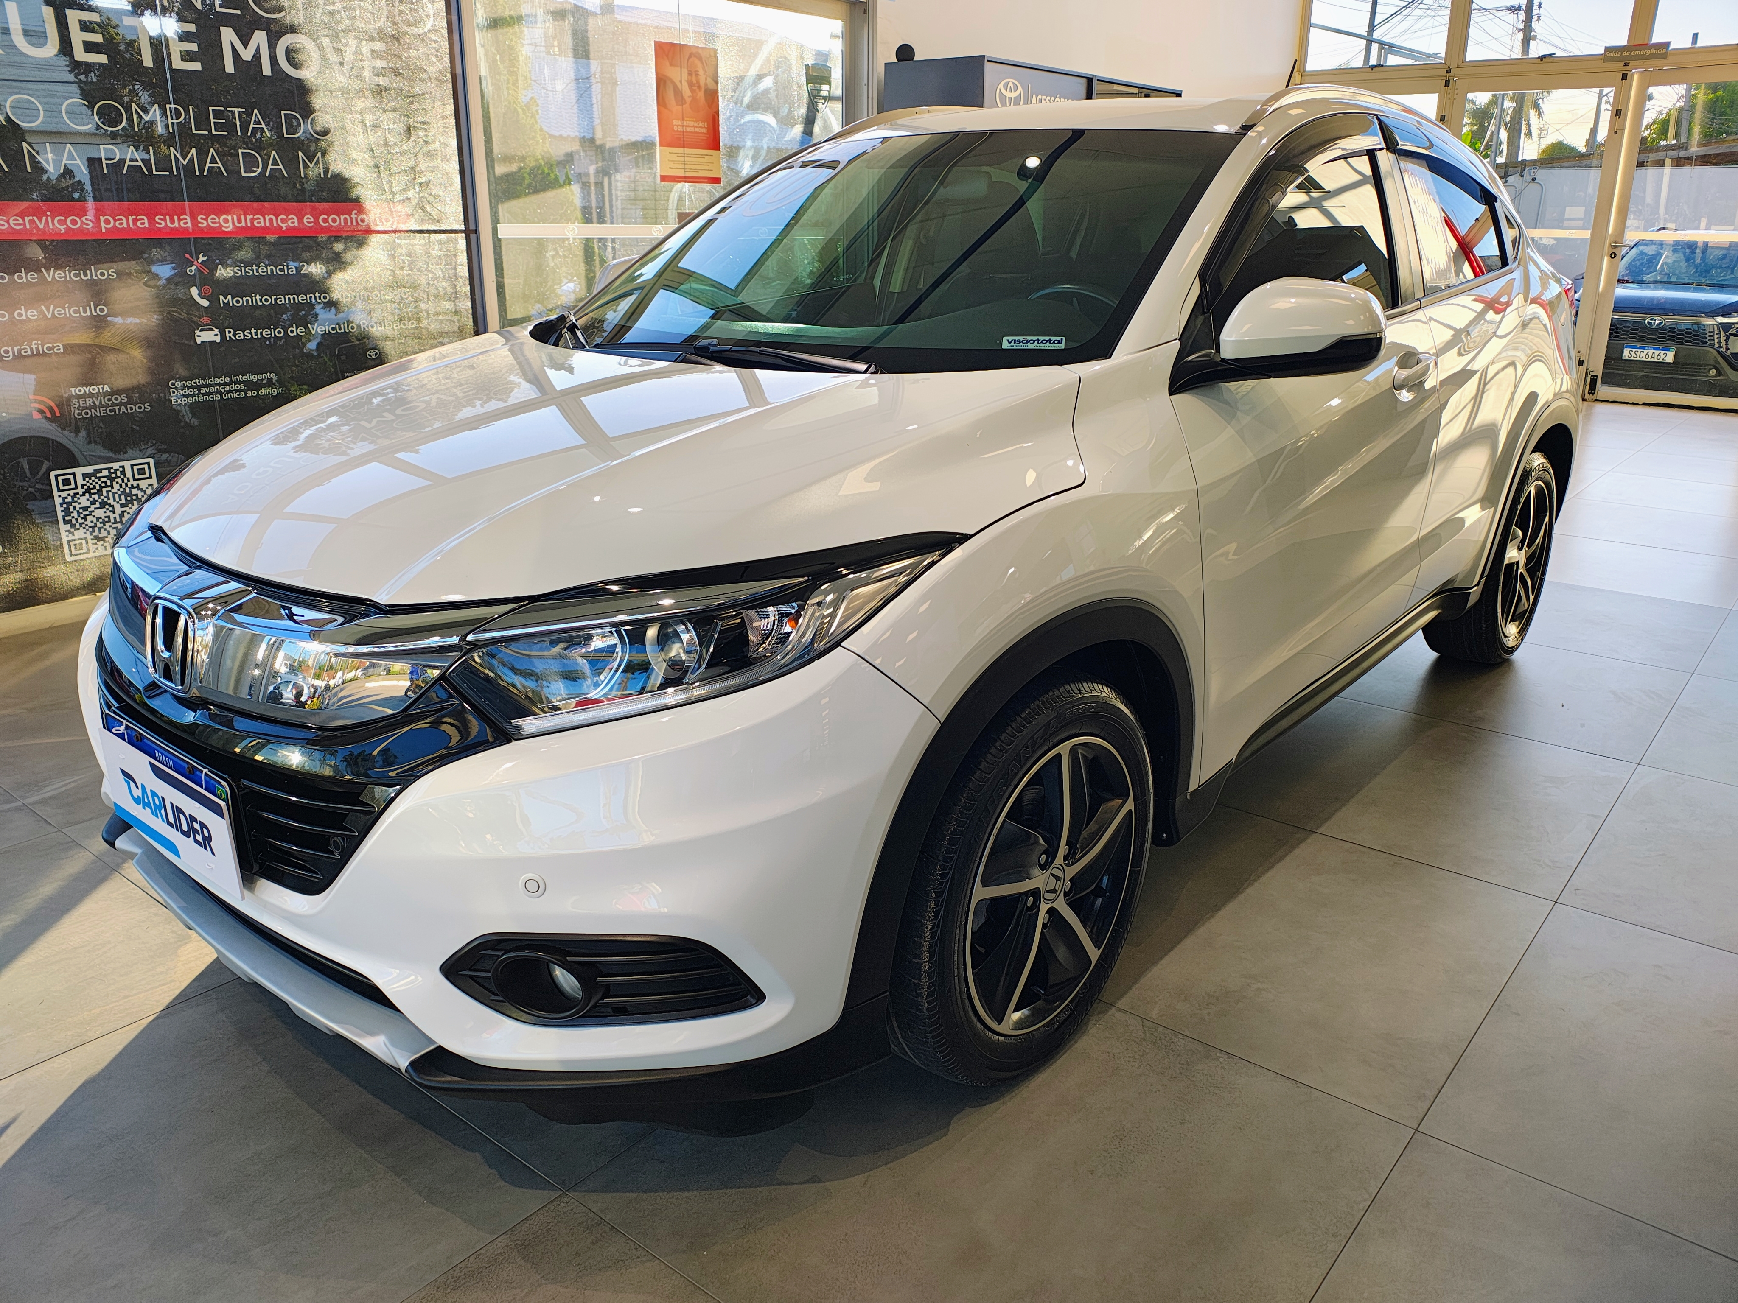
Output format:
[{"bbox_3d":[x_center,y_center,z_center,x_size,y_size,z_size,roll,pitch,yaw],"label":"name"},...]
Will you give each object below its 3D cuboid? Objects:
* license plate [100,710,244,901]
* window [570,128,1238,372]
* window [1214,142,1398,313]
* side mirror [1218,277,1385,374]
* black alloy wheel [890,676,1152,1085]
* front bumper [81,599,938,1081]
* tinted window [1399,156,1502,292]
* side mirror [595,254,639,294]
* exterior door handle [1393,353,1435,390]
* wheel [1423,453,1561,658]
[{"bbox_3d":[-0.971,0.214,1.748,0.414,0.168,0.020,15,24,39],"label":"license plate"},{"bbox_3d":[0.040,-0.885,2.614,1.438,0.108,0.906,15,53,39],"label":"window"},{"bbox_3d":[0.838,-0.829,2.438,0.049,0.384,1.005,-11,7,44],"label":"window"},{"bbox_3d":[0.713,-0.533,2.049,0.217,0.163,0.168,15,24,39],"label":"side mirror"},{"bbox_3d":[0.223,0.342,2.017,0.222,0.665,0.665,15,24,39],"label":"black alloy wheel"},{"bbox_3d":[-0.765,0.167,1.974,1.724,0.552,0.640,15,24,39],"label":"front bumper"},{"bbox_3d":[1.426,-1.052,3.078,0.049,0.364,0.729,-11,7,44],"label":"tinted window"},{"bbox_3d":[-0.660,-0.929,3.229,0.217,0.163,0.168,15,24,39],"label":"side mirror"},{"bbox_3d":[1.171,-0.597,2.676,0.059,0.059,0.207,15,24,39],"label":"exterior door handle"},{"bbox_3d":[1.908,-0.296,3.850,0.222,0.665,0.665,15,24,39],"label":"wheel"}]

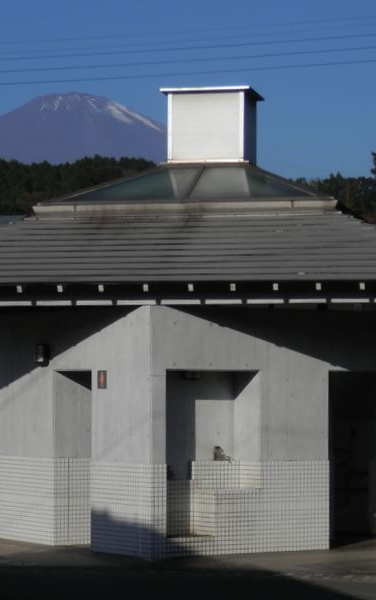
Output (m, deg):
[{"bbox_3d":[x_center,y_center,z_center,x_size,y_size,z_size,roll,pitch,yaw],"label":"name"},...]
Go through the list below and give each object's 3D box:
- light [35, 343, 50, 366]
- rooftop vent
[{"bbox_3d":[-1.677,0.642,21.384,0.115,0.275,0.195,2,-3,-33],"label":"light"},{"bbox_3d":[0.318,-2.103,23.128,1.110,0.940,1.110,-1,-3,12],"label":"rooftop vent"}]

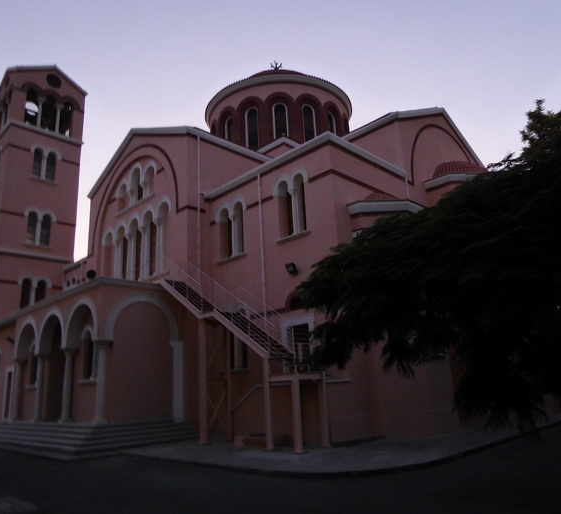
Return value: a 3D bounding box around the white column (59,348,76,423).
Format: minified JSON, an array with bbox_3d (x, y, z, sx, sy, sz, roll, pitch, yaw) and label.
[{"bbox_3d":[-8.730,5.359,19.834,0.492,2.927,0.492,11,-20,-42],"label":"white column"}]

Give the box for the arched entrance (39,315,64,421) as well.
[{"bbox_3d":[-9.897,4.807,20.865,0.487,4.680,2.779,12,-21,-43],"label":"arched entrance"}]

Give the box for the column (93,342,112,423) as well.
[{"bbox_3d":[-6.553,4.590,17.420,0.487,2.964,0.487,12,-21,-43],"label":"column"}]

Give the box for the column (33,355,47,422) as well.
[{"bbox_3d":[-11.012,6.000,21.770,0.419,2.964,0.419,12,-21,-43],"label":"column"}]

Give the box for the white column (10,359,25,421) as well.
[{"bbox_3d":[-13.238,6.703,23.941,0.419,2.964,0.419,12,-21,-43],"label":"white column"}]

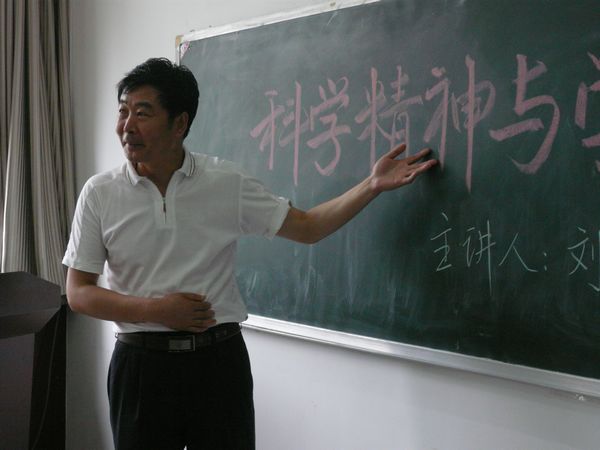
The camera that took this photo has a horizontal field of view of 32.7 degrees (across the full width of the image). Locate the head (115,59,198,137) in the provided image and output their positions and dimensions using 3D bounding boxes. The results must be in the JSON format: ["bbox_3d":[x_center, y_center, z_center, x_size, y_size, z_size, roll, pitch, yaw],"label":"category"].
[{"bbox_3d":[-0.348,-0.286,2.500,0.180,0.248,0.220,2,4,39],"label":"head"}]

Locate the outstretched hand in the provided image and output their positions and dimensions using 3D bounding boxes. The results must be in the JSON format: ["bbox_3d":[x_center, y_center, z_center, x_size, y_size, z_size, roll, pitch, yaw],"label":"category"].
[{"bbox_3d":[0.251,-0.141,2.500,0.180,0.100,0.085,-20,7,-12],"label":"outstretched hand"}]

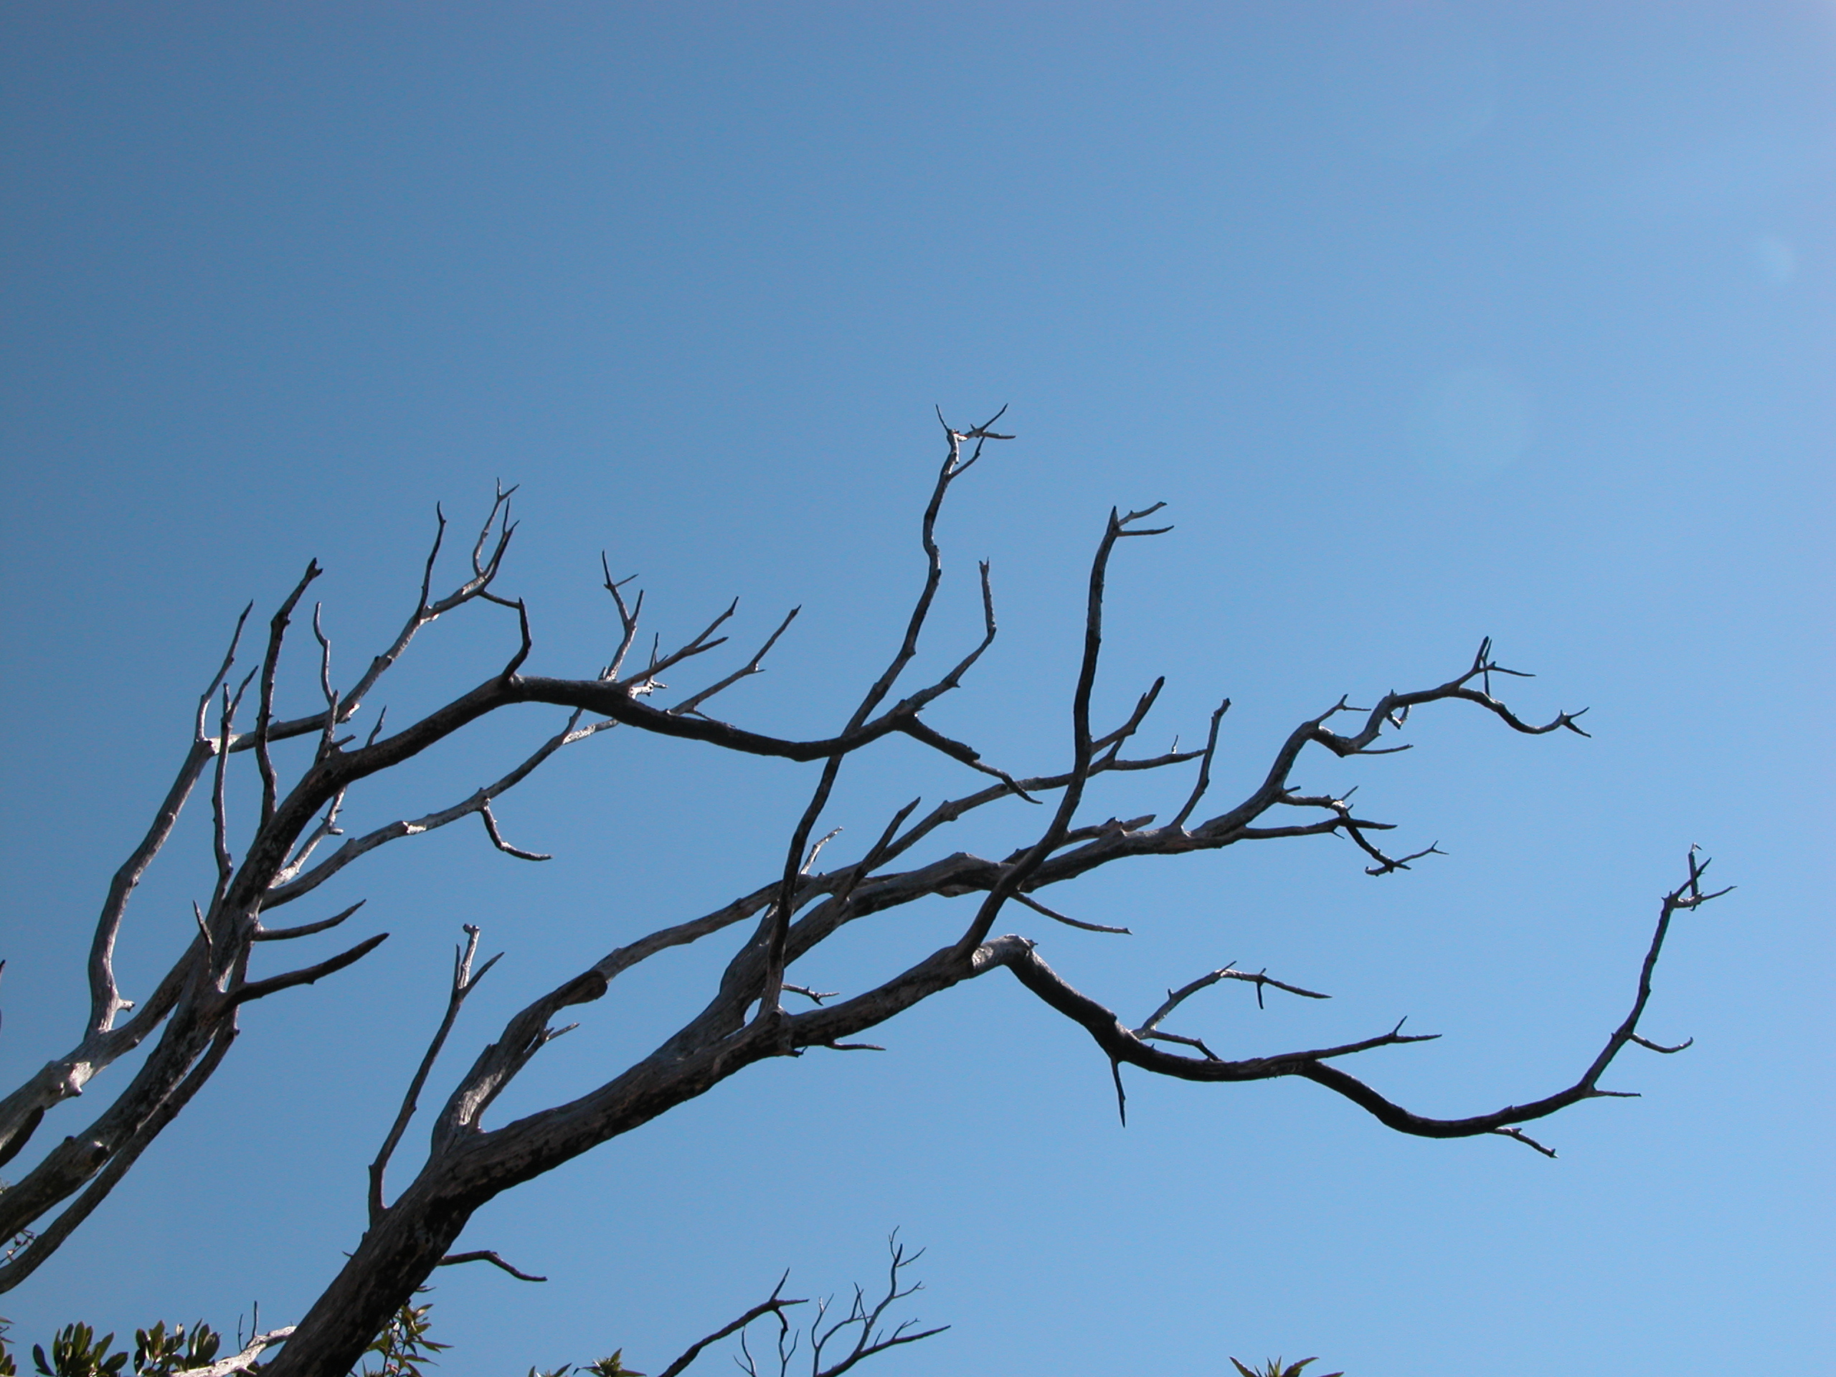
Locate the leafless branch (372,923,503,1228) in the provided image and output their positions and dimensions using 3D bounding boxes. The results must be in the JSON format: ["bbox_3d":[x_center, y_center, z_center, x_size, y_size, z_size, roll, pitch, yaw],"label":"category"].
[{"bbox_3d":[-0.843,0.672,5.000,0.225,0.510,0.160,0,-20,0],"label":"leafless branch"}]

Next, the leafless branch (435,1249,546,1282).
[{"bbox_3d":[-0.746,1.008,5.000,0.193,0.060,0.090,0,-20,0],"label":"leafless branch"}]

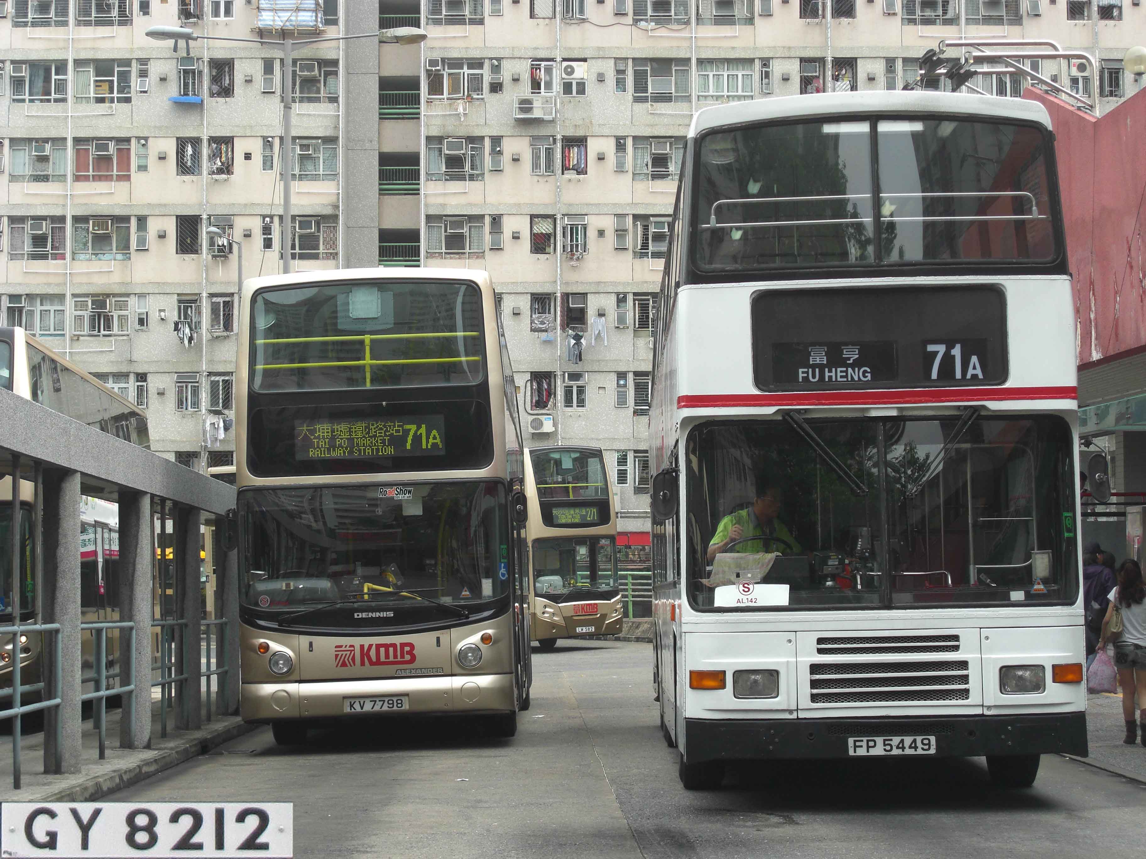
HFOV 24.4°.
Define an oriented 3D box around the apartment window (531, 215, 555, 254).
[{"bbox_3d":[-1.026,-6.711,91.275,0.879,1.370,0.200,0,-4,0],"label":"apartment window"}]

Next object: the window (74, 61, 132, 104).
[{"bbox_3d":[-16.159,-11.950,91.050,1.969,1.541,0.150,0,-4,0],"label":"window"}]

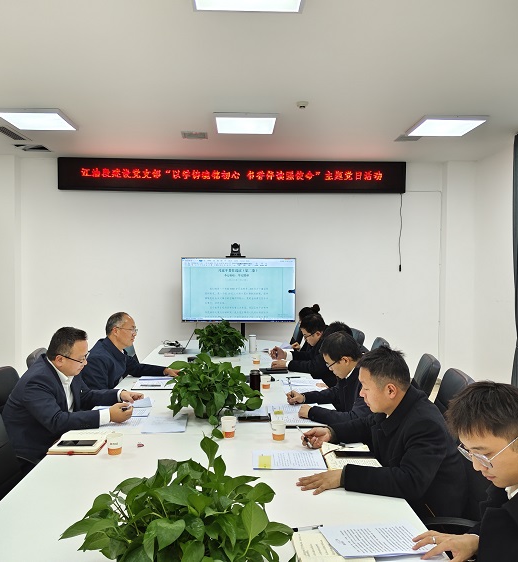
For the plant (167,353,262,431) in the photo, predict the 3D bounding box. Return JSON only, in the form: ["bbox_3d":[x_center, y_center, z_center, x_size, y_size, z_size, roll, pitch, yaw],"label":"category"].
[{"bbox_3d":[-0.234,0.531,2.681,0.470,0.325,0.450,0,1,-3],"label":"plant"}]

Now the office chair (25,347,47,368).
[{"bbox_3d":[-1.117,0.932,3.368,0.620,0.990,0.600,0,1,-3],"label":"office chair"}]

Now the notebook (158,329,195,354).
[{"bbox_3d":[-0.789,0.582,5.080,0.340,0.230,0.340,0,1,-3],"label":"notebook"}]

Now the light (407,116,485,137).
[{"bbox_3d":[1.864,-1.548,5.246,0.612,0.040,0.612,0,1,-3],"label":"light"}]

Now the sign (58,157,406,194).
[{"bbox_3d":[-0.330,-1.431,7.117,4.711,0.420,0.100,0,1,-3],"label":"sign"}]

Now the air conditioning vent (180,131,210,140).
[{"bbox_3d":[-0.696,-1.572,5.669,0.285,0.025,0.300,0,1,-3],"label":"air conditioning vent"}]

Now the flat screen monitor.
[{"bbox_3d":[-0.252,0.116,6.649,1.455,0.820,0.070,0,1,-3],"label":"flat screen monitor"}]

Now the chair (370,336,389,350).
[{"bbox_3d":[0.769,0.972,4.575,0.620,0.955,0.570,0,1,-1],"label":"chair"}]

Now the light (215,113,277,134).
[{"bbox_3d":[-0.130,-1.553,5.155,0.612,0.040,0.612,0,1,-3],"label":"light"}]

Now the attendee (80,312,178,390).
[{"bbox_3d":[-0.930,0.844,3.596,0.700,1.260,0.580,0,1,-3],"label":"attendee"}]

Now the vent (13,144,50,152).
[{"bbox_3d":[-2.725,-1.590,6.257,0.330,0.030,0.320,0,1,-3],"label":"vent"}]

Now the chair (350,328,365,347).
[{"bbox_3d":[0.697,0.960,5.303,0.620,0.955,0.570,0,1,-1],"label":"chair"}]

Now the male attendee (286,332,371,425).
[{"bbox_3d":[0.438,0.873,2.840,0.680,1.230,0.560,0,1,-3],"label":"male attendee"}]

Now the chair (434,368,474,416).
[{"bbox_3d":[0.650,0.957,2.371,0.620,1.080,0.600,0,1,-3],"label":"chair"}]

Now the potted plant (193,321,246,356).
[{"bbox_3d":[-0.350,0.506,4.678,0.455,0.315,0.430,0,1,-3],"label":"potted plant"}]

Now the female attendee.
[{"bbox_3d":[0.518,0.815,5.043,0.560,1.180,0.480,0,1,-3],"label":"female attendee"}]

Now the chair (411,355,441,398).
[{"bbox_3d":[0.710,0.938,3.041,0.620,1.000,0.600,0,1,1],"label":"chair"}]

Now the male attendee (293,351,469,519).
[{"bbox_3d":[0.473,0.872,2.091,0.720,1.260,0.600,0,1,-3],"label":"male attendee"}]

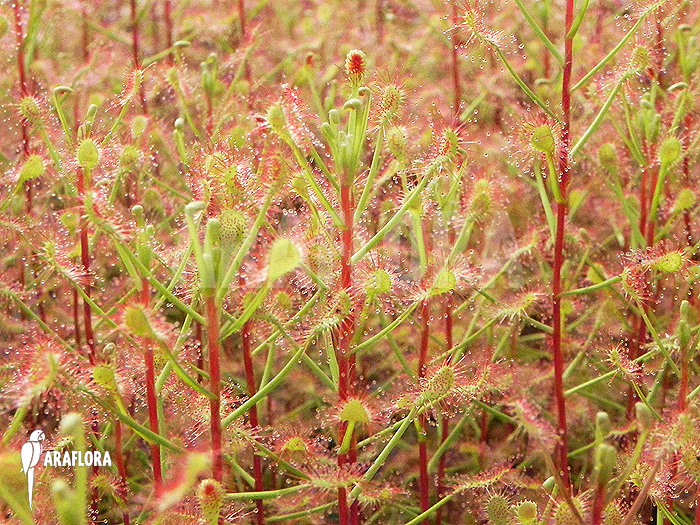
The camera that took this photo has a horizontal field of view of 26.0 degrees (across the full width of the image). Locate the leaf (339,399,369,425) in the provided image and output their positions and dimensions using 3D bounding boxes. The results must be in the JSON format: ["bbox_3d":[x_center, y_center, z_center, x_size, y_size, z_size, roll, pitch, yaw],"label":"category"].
[{"bbox_3d":[0.001,0.038,0.382,0.008,0.007,0.003,3,14,0],"label":"leaf"}]

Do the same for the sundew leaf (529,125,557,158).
[{"bbox_3d":[0.048,-0.030,0.375,0.006,0.008,0.003,-12,14,0],"label":"sundew leaf"}]

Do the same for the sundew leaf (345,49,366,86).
[{"bbox_3d":[0.001,-0.047,0.366,0.005,0.009,0.005,0,19,0],"label":"sundew leaf"}]

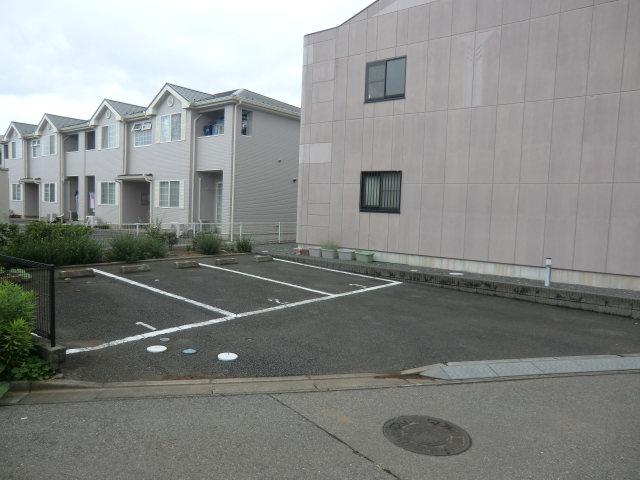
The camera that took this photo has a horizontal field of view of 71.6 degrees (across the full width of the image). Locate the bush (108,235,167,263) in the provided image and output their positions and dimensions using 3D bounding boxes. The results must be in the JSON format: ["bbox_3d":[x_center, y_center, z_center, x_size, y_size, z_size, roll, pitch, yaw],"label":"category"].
[{"bbox_3d":[-4.778,0.174,11.669,1.350,0.660,0.850,-4,7,-44],"label":"bush"}]

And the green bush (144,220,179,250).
[{"bbox_3d":[-4.974,-0.138,13.912,1.050,0.920,0.850,0,5,-20],"label":"green bush"}]

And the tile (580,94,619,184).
[{"bbox_3d":[5.822,-2.091,9.235,0.600,1.823,0.050,5,6,37],"label":"tile"}]

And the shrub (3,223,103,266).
[{"bbox_3d":[-6.354,0.068,10.616,2.050,0.950,1.100,-4,7,-44],"label":"shrub"}]

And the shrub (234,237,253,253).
[{"bbox_3d":[-2.458,0.130,14.269,0.580,0.520,0.550,0,5,-10],"label":"shrub"}]

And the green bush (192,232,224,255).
[{"bbox_3d":[-3.454,0.099,13.544,0.750,0.630,0.700,-4,7,-44],"label":"green bush"}]

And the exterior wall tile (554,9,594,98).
[{"bbox_3d":[5.386,-3.943,9.433,0.600,1.808,0.050,5,6,37],"label":"exterior wall tile"}]

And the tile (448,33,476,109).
[{"bbox_3d":[3.519,-4.159,10.973,0.607,1.817,0.050,5,6,36],"label":"tile"}]

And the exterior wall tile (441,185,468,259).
[{"bbox_3d":[3.441,-0.508,11.302,0.607,1.830,0.050,5,6,36],"label":"exterior wall tile"}]

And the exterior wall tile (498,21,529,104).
[{"bbox_3d":[4.431,-4.030,10.155,0.600,1.808,0.050,5,6,37],"label":"exterior wall tile"}]

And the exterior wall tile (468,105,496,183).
[{"bbox_3d":[3.913,-2.266,10.679,0.600,1.823,0.050,5,6,37],"label":"exterior wall tile"}]

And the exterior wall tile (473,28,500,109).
[{"bbox_3d":[4.001,-4.117,10.625,0.607,1.817,0.050,5,6,36],"label":"exterior wall tile"}]

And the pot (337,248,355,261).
[{"bbox_3d":[0.745,0.435,12.880,0.480,0.290,0.270,5,6,36],"label":"pot"}]

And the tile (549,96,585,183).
[{"bbox_3d":[5.344,-2.145,9.594,0.600,1.827,0.060,5,6,37],"label":"tile"}]

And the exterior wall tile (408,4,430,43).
[{"bbox_3d":[2.583,-5.542,11.455,0.600,0.870,0.060,5,6,37],"label":"exterior wall tile"}]

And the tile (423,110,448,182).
[{"bbox_3d":[2.990,-2.381,11.492,0.607,1.843,0.050,5,6,36],"label":"tile"}]

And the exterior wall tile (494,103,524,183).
[{"bbox_3d":[4.389,-2.232,10.316,0.600,1.827,0.060,5,6,37],"label":"exterior wall tile"}]

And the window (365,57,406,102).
[{"bbox_3d":[1.792,-4.350,12.131,1.270,1.090,0.100,5,6,37],"label":"window"}]

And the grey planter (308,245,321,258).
[{"bbox_3d":[-0.100,0.363,13.413,0.370,0.280,0.250,5,6,37],"label":"grey planter"}]

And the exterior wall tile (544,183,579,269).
[{"bbox_3d":[5.303,-0.291,9.763,0.600,1.881,0.050,5,6,37],"label":"exterior wall tile"}]

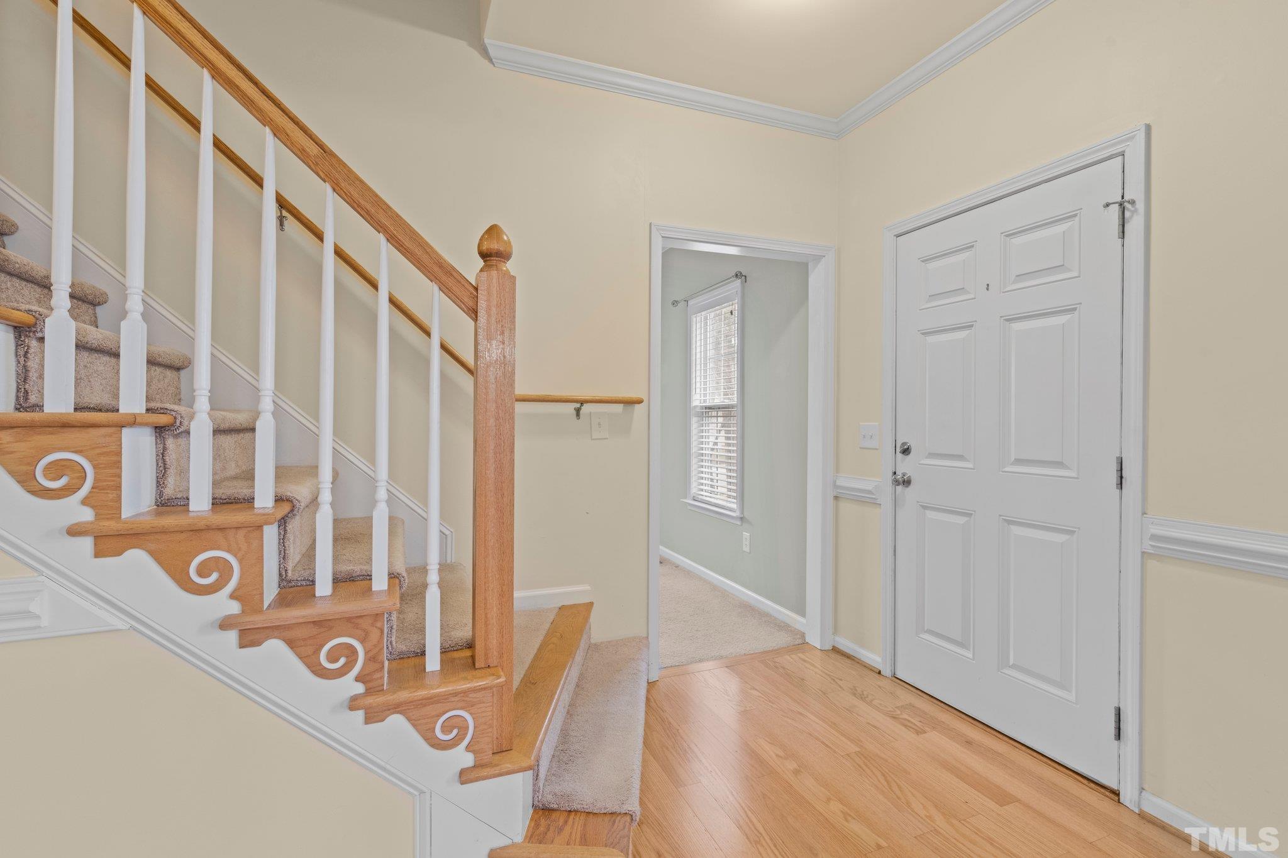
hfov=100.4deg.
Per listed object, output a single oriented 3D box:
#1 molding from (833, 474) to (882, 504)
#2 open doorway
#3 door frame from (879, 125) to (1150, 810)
[{"bbox_3d":[1.063,0.301,2.673,0.035,0.113,0.305,0,1,-24],"label":"molding"},{"bbox_3d":[0.493,0.111,2.700,1.030,2.115,0.125,0,1,-20],"label":"open doorway"},{"bbox_3d":[1.377,0.122,2.103,0.120,2.105,0.975,0,1,-24],"label":"door frame"}]

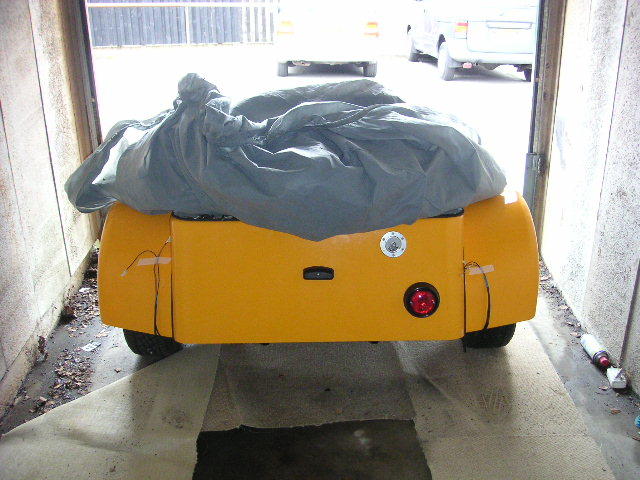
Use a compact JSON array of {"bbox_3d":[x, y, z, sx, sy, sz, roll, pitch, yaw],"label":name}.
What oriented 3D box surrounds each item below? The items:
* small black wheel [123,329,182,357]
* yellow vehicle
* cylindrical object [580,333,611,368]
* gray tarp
[{"bbox_3d":[-0.665,0.203,2.930,0.195,0.570,0.570,-1,21,0],"label":"small black wheel"},{"bbox_3d":[-0.011,-0.440,3.993,1.600,0.980,3.200,-1,21,0],"label":"yellow vehicle"},{"bbox_3d":[1.145,0.456,2.913,0.066,0.066,0.200,-1,21,-1],"label":"cylindrical object"},{"bbox_3d":[-0.126,-0.466,3.059,1.680,0.520,1.500,-1,21,0],"label":"gray tarp"}]

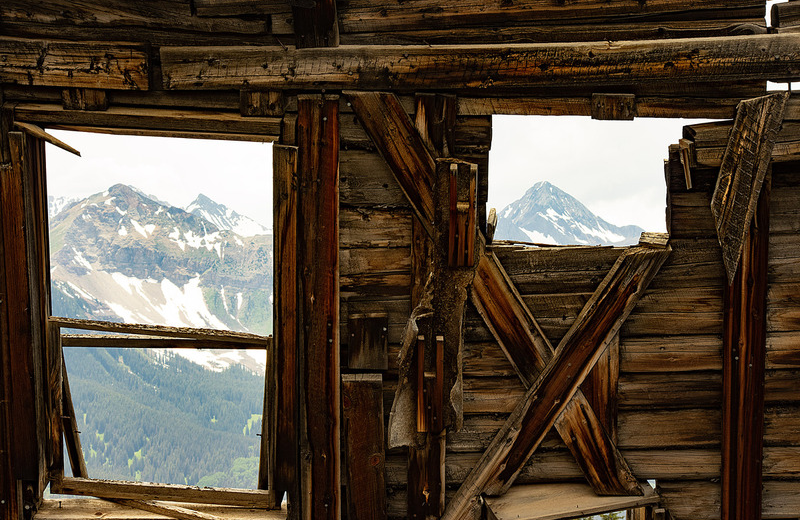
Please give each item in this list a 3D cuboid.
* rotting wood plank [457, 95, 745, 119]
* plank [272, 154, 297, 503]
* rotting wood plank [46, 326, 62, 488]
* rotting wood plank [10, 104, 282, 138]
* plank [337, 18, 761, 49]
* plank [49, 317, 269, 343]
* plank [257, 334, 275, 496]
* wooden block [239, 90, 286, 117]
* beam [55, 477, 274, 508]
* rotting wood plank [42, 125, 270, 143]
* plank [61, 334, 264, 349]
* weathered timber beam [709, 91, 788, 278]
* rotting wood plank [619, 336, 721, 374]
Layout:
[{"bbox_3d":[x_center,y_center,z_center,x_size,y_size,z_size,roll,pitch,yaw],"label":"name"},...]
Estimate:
[{"bbox_3d":[0.727,-0.555,8.456,1.070,0.080,0.045,1,5,2],"label":"rotting wood plank"},{"bbox_3d":[-0.418,0.243,8.516,0.088,1.320,0.045,0,5,2],"label":"plank"},{"bbox_3d":[-1.331,0.568,9.034,0.048,0.659,0.050,-1,6,0],"label":"rotting wood plank"},{"bbox_3d":[-0.967,-0.532,8.889,1.029,0.072,0.090,2,6,0],"label":"rotting wood plank"},{"bbox_3d":[0.590,-0.865,8.901,1.649,0.076,0.050,-2,6,0],"label":"plank"},{"bbox_3d":[-0.886,0.257,8.556,0.805,0.040,0.040,4,5,2],"label":"plank"},{"bbox_3d":[-0.492,0.572,8.626,0.036,0.570,0.040,3,5,2],"label":"plank"},{"bbox_3d":[-0.498,-0.569,8.444,0.162,0.095,0.055,2,5,2],"label":"wooden block"},{"bbox_3d":[-0.920,0.909,9.073,0.864,0.066,0.055,3,6,0],"label":"beam"},{"bbox_3d":[-0.927,-0.482,8.945,0.898,0.031,0.060,2,6,0],"label":"rotting wood plank"},{"bbox_3d":[-0.876,0.306,8.640,0.755,0.040,0.035,1,5,2],"label":"plank"},{"bbox_3d":[1.277,-0.282,8.716,0.164,0.733,0.045,16,6,-2],"label":"weathered timber beam"},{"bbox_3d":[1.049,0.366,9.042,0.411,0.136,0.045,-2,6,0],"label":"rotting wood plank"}]

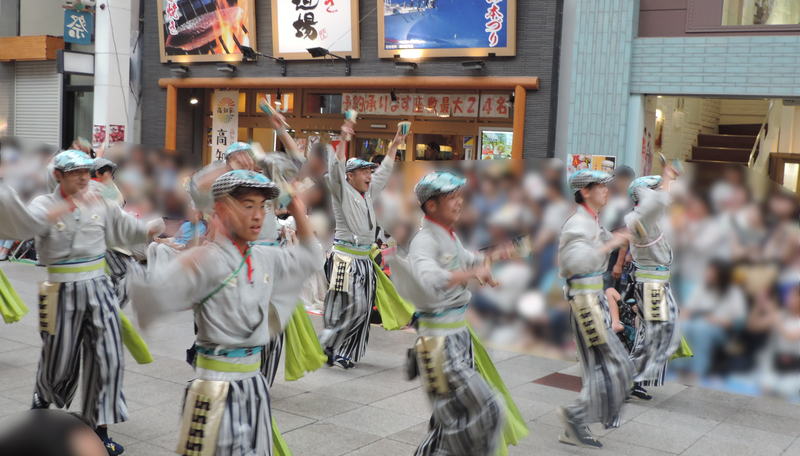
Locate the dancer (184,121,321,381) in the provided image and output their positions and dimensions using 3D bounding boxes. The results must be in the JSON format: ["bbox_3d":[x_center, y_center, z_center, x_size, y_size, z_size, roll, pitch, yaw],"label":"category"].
[{"bbox_3d":[-0.971,0.228,6.454,0.750,1.900,0.650,-1,6,-45],"label":"dancer"}]

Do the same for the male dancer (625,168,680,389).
[{"bbox_3d":[1.939,0.456,6.968,0.500,1.670,0.480,4,4,17],"label":"male dancer"}]

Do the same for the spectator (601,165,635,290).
[{"bbox_3d":[2.023,0.330,8.352,0.500,1.740,0.380,6,5,39],"label":"spectator"}]

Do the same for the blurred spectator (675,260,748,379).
[{"bbox_3d":[2.683,0.779,7.931,0.650,0.970,0.550,-1,6,-45],"label":"blurred spectator"}]

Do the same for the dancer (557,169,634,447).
[{"bbox_3d":[1.238,0.512,5.713,0.500,1.660,0.480,4,4,14],"label":"dancer"}]

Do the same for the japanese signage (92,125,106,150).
[{"bbox_3d":[-4.353,-1.312,13.400,0.290,0.390,0.020,6,5,33],"label":"japanese signage"}]

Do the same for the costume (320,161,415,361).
[{"bbox_3d":[-0.304,0.269,7.519,0.620,1.740,0.550,-1,5,-43],"label":"costume"}]

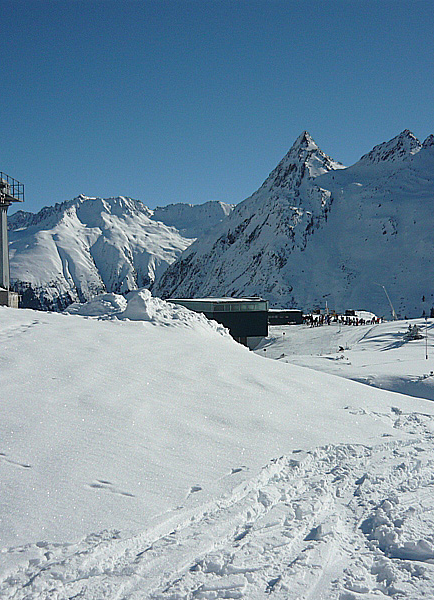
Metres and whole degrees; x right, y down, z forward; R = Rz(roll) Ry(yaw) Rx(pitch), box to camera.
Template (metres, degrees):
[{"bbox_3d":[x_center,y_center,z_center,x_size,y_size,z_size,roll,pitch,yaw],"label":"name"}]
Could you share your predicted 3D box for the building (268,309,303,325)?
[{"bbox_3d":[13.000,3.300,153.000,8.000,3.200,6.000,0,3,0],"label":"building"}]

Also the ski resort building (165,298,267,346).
[{"bbox_3d":[-0.300,3.550,125.000,16.500,7.400,11.000,0,3,-5],"label":"ski resort building"}]

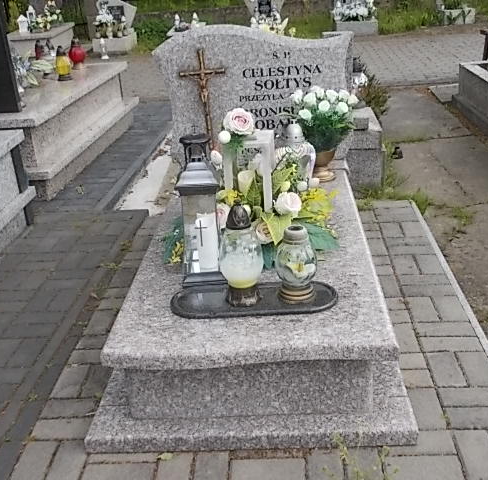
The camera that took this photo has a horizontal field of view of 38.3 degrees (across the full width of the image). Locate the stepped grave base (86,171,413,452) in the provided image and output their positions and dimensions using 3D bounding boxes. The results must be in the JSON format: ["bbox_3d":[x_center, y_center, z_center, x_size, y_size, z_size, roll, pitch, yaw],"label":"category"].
[{"bbox_3d":[0.057,0.117,2.703,0.930,0.295,1.720,-1,23,4],"label":"stepped grave base"}]

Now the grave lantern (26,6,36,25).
[{"bbox_3d":[-3.463,-3.657,11.504,0.120,0.337,0.120,-4,22,0],"label":"grave lantern"}]

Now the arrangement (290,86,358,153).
[{"bbox_3d":[0.356,-0.537,3.150,0.320,0.300,0.300,-1,23,4],"label":"arrangement"}]

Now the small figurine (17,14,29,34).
[{"bbox_3d":[-3.230,-3.154,10.222,0.155,0.255,0.150,-4,23,-2],"label":"small figurine"}]

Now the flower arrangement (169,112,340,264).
[{"bbox_3d":[0.029,-0.206,2.514,0.590,0.460,0.400,-1,23,4],"label":"flower arrangement"}]

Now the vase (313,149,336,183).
[{"bbox_3d":[0.365,-0.359,3.228,0.120,0.160,0.120,-1,23,4],"label":"vase"}]

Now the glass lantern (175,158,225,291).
[{"bbox_3d":[-0.133,-0.088,2.252,0.150,0.465,0.150,-1,23,4],"label":"glass lantern"}]

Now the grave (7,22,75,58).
[{"bbox_3d":[-3.011,-3.002,10.546,0.720,0.300,1.750,-4,23,-2],"label":"grave"}]

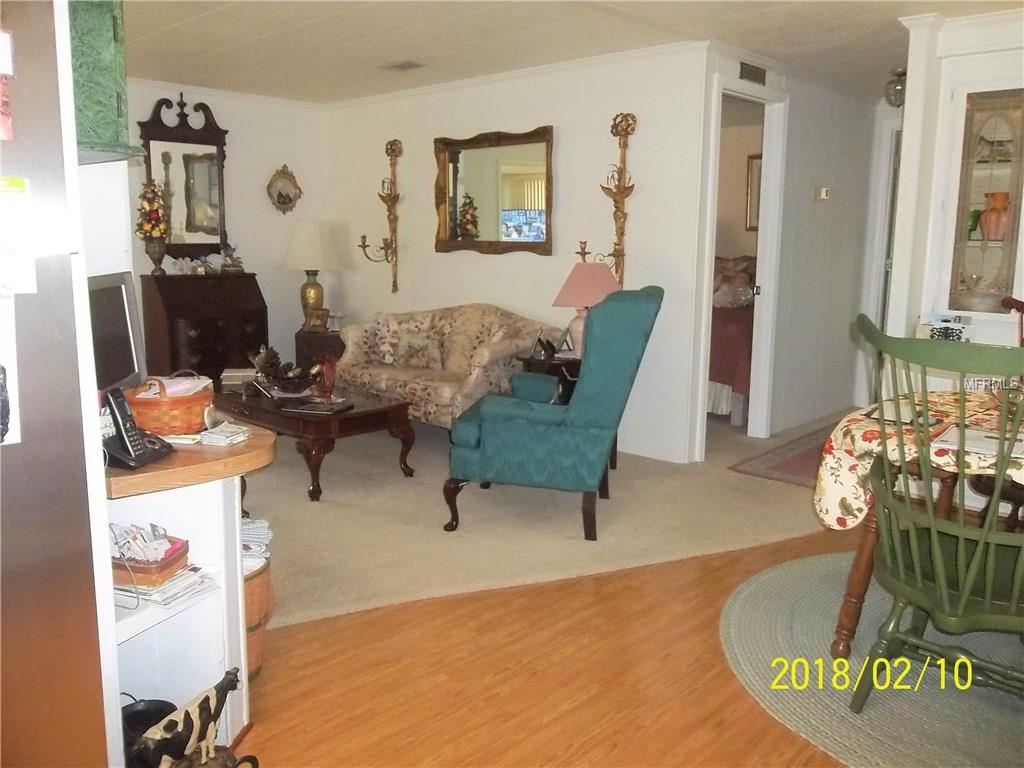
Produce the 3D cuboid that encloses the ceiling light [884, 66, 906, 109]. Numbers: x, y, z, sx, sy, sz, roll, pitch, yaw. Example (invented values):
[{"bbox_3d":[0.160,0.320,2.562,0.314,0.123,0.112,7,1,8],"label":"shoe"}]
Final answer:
[{"bbox_3d":[2.361,-1.801,4.862,0.170,0.240,0.170,5,10,25],"label":"ceiling light"}]

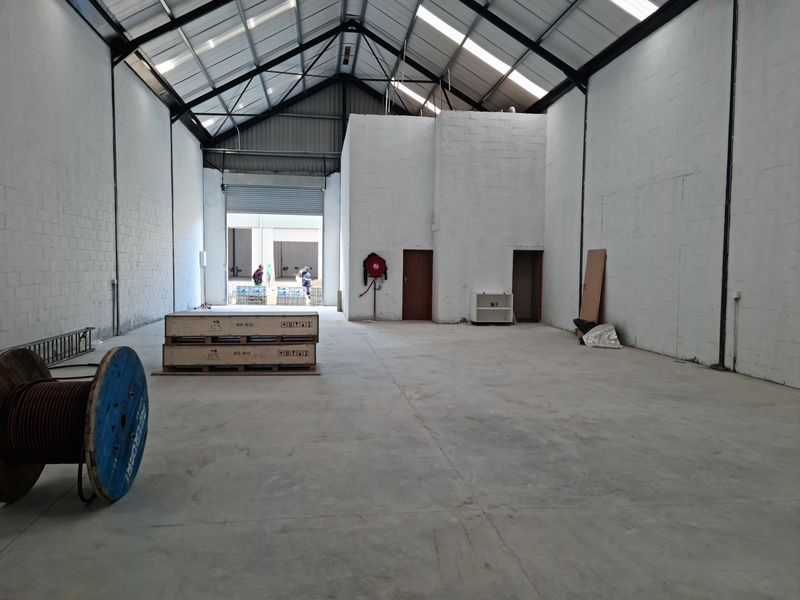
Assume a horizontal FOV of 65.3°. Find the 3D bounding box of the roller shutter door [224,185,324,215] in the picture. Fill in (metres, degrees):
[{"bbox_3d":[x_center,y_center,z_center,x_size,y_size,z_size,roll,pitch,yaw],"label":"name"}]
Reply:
[{"bbox_3d":[-4.746,-3.778,23.810,3.680,1.050,0.150,0,3,-8],"label":"roller shutter door"}]

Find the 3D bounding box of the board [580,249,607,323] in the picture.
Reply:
[{"bbox_3d":[4.459,-0.162,14.466,0.030,2.000,0.940,6,2,-8],"label":"board"}]

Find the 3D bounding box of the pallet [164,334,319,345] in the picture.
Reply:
[{"bbox_3d":[-2.286,0.557,9.235,2.140,0.110,0.620,0,3,-8],"label":"pallet"}]

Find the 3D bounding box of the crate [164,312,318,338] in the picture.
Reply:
[{"bbox_3d":[-2.284,0.351,9.223,2.140,0.306,0.620,0,3,-8],"label":"crate"}]

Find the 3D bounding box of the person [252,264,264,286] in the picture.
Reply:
[{"bbox_3d":[-6.291,-0.738,27.715,0.480,1.640,0.500,0,3,-8],"label":"person"}]

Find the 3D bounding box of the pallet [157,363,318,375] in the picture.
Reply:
[{"bbox_3d":[-2.333,0.978,9.232,2.170,0.125,0.640,0,3,-8],"label":"pallet"}]

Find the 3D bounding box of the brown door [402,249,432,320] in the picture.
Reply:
[{"bbox_3d":[0.523,-0.421,18.050,0.860,2.030,0.070,0,3,-8],"label":"brown door"}]

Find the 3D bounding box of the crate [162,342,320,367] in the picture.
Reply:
[{"bbox_3d":[-2.326,0.763,9.241,2.140,0.306,0.620,0,3,-8],"label":"crate"}]

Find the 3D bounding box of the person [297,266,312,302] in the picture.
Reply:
[{"bbox_3d":[-4.263,-0.693,27.482,0.650,1.600,0.500,1,3,12],"label":"person"}]

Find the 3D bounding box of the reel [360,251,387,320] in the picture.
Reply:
[{"bbox_3d":[-0.735,-0.373,17.724,0.750,1.920,0.300,0,3,-8],"label":"reel"}]

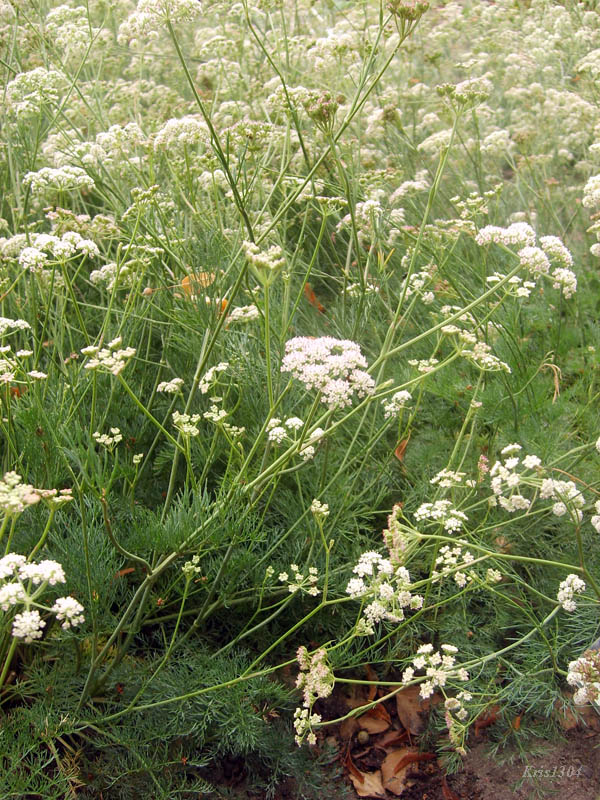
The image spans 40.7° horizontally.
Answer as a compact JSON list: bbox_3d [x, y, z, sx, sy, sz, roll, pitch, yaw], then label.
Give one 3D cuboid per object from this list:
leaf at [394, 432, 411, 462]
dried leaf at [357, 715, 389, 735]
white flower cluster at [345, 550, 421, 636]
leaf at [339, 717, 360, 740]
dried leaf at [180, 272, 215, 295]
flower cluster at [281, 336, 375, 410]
[{"bbox_3d":[0.139,0.065,1.100,0.021,0.036,0.020,0,35,0],"label":"leaf"},{"bbox_3d":[0.088,0.393,0.980,0.039,0.012,0.026,0,35,0],"label":"dried leaf"},{"bbox_3d":[0.088,0.200,0.840,0.078,0.045,0.072,0,35,0],"label":"white flower cluster"},{"bbox_3d":[0.060,0.398,0.980,0.027,0.012,0.032,0,35,0],"label":"leaf"},{"bbox_3d":[-0.171,-0.194,1.350,0.056,0.028,0.030,0,35,0],"label":"dried leaf"},{"bbox_3d":[0.026,-0.025,0.770,0.088,0.033,0.085,0,35,0],"label":"flower cluster"}]

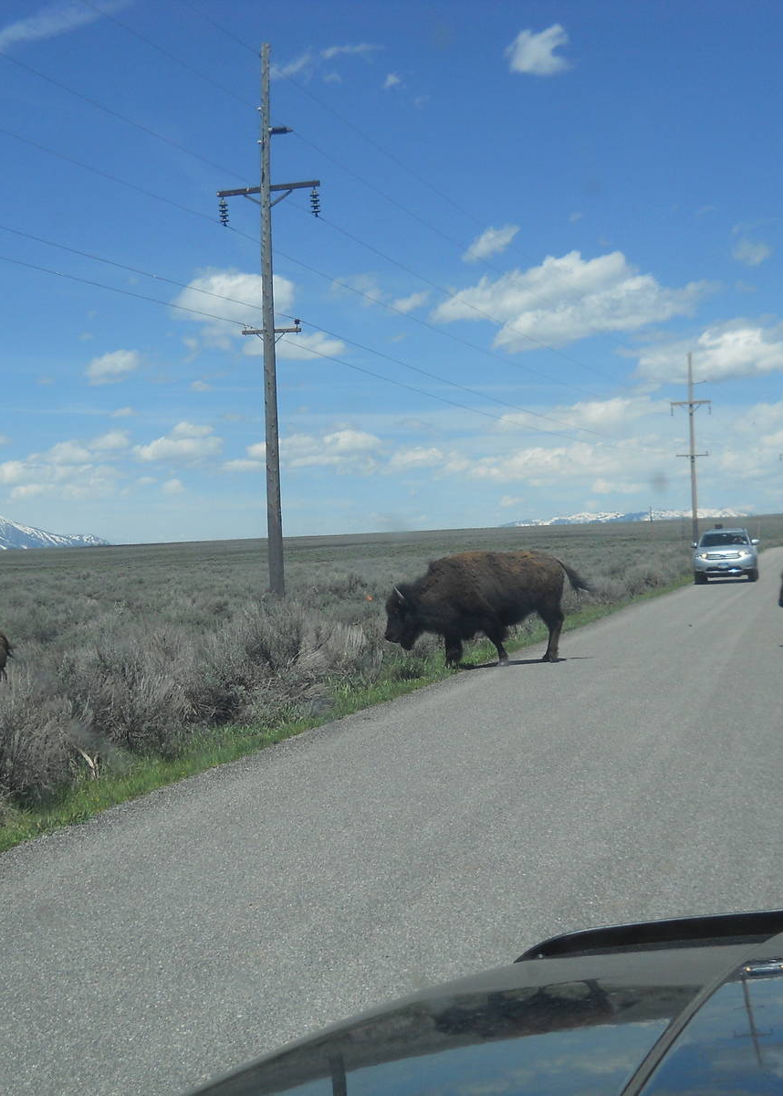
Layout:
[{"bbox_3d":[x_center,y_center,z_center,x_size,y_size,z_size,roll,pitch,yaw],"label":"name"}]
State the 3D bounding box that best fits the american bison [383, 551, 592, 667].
[{"bbox_3d":[1.206,0.775,20.000,2.450,1.430,0.780,-2,0,-17],"label":"american bison"}]

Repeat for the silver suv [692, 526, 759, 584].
[{"bbox_3d":[10.750,0.210,49.900,1.920,1.750,4.790,-2,0,15],"label":"silver suv"}]

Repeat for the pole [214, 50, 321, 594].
[{"bbox_3d":[-3.347,-6.201,43.400,3.070,15.600,0.400,-1,0,19],"label":"pole"}]

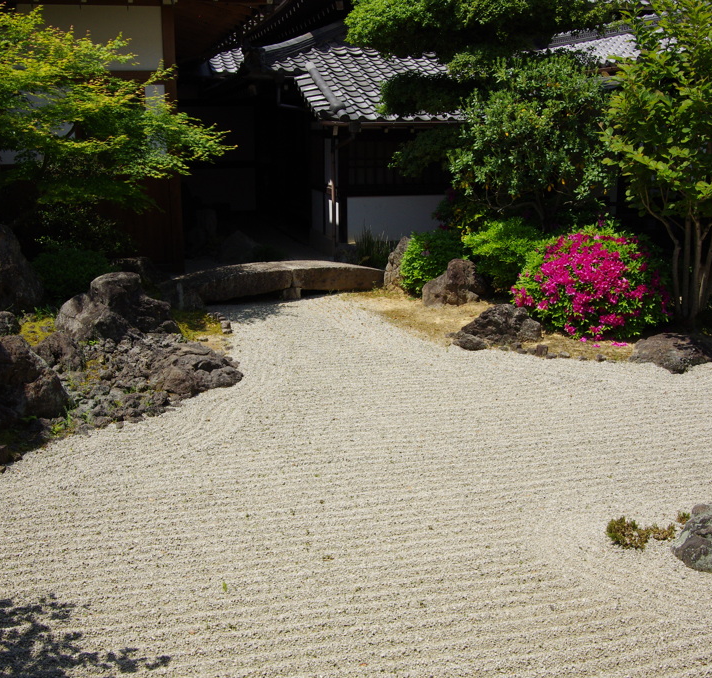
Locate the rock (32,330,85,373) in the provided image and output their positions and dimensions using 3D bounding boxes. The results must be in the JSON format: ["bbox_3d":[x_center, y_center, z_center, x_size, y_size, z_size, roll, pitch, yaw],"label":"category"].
[{"bbox_3d":[-2.662,0.088,6.751,0.462,0.334,0.393,-6,16,-21],"label":"rock"}]

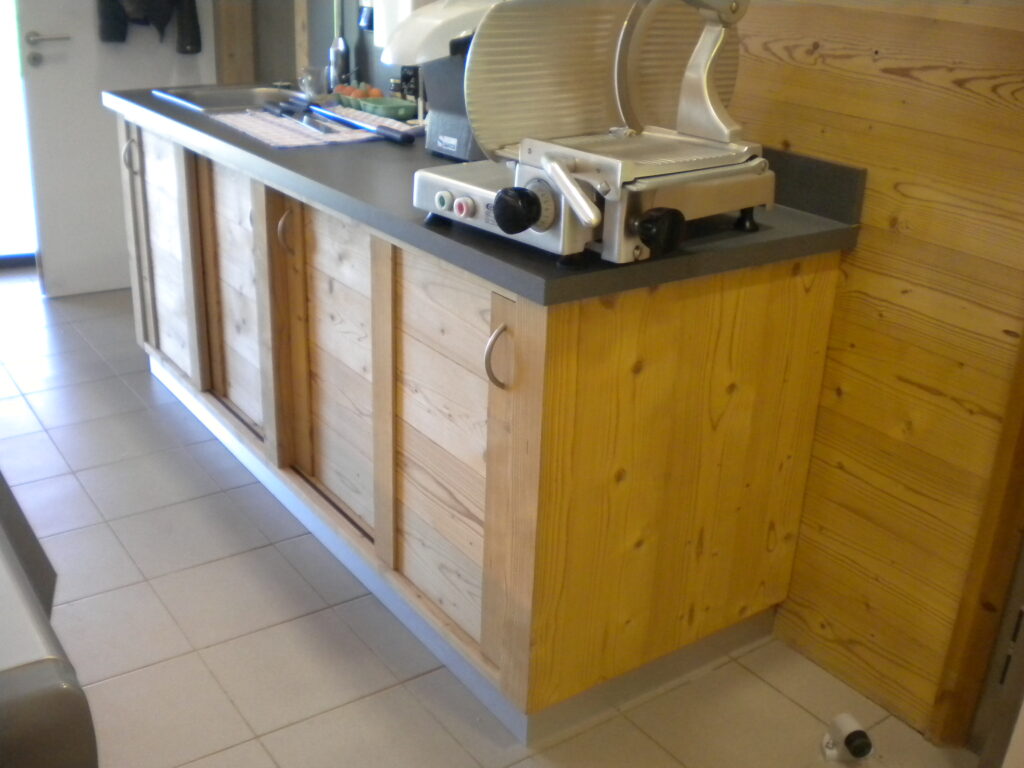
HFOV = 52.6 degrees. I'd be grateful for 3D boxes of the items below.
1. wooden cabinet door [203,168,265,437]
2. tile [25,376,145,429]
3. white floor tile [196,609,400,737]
[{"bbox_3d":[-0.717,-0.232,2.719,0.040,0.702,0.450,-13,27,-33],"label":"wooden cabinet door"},{"bbox_3d":[-1.317,0.065,3.191,0.300,0.012,0.300,-13,27,-34],"label":"tile"},{"bbox_3d":[-0.426,0.566,2.065,0.300,0.012,0.300,-13,27,-34],"label":"white floor tile"}]

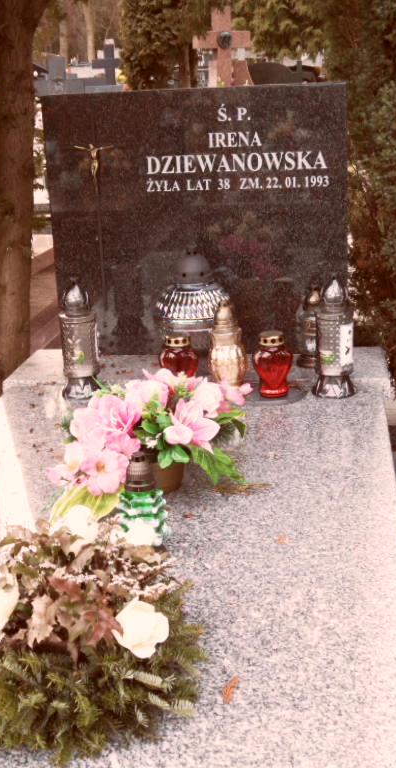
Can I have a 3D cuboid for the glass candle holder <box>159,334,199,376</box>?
[{"bbox_3d":[-0.048,-0.041,2.292,0.093,0.143,0.093,0,19,9],"label":"glass candle holder"}]

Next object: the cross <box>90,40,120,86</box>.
[{"bbox_3d":[-1.081,-3.888,11.500,0.420,0.550,0.110,0,19,9],"label":"cross"}]

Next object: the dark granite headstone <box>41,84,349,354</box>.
[{"bbox_3d":[0.002,-0.445,2.659,0.827,0.728,0.070,0,16,8],"label":"dark granite headstone"}]

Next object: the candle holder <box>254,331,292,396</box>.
[{"bbox_3d":[0.177,-0.046,2.268,0.095,0.146,0.095,0,19,9],"label":"candle holder"}]

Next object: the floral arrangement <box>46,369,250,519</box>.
[{"bbox_3d":[-0.096,0.095,1.758,0.375,0.240,0.310,0,19,9],"label":"floral arrangement"}]

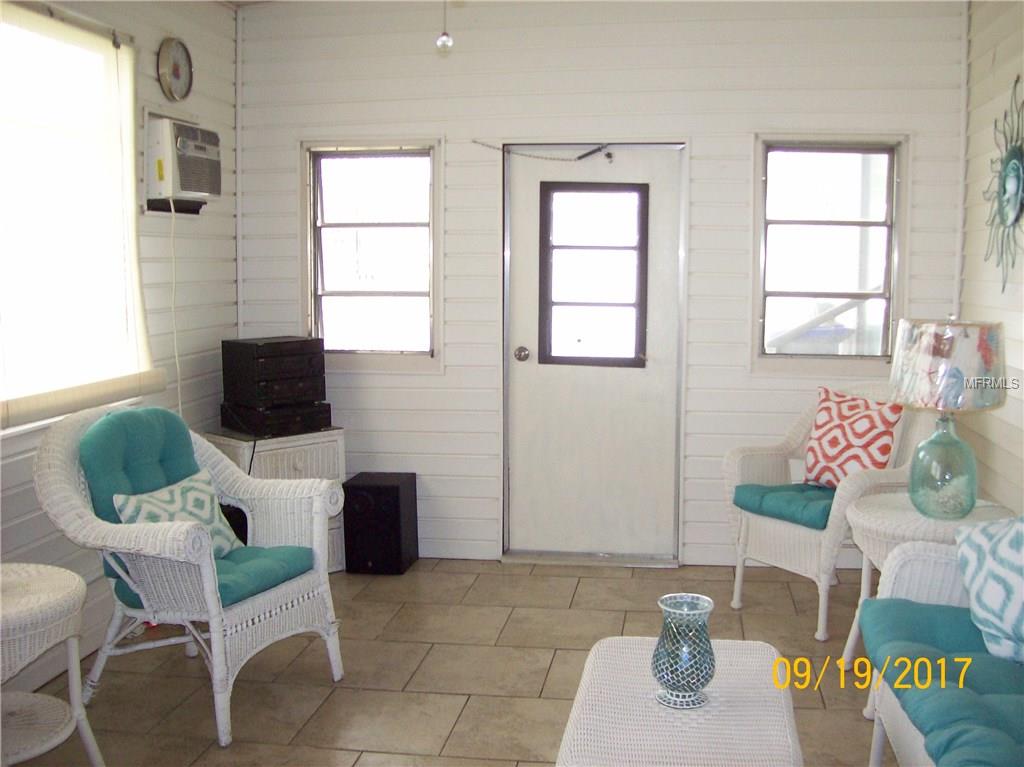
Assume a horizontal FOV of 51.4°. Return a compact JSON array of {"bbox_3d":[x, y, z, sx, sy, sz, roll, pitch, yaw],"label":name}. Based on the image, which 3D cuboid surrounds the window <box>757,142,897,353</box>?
[{"bbox_3d":[1.386,-0.580,4.700,0.570,0.940,0.080,1,6,8],"label":"window"}]

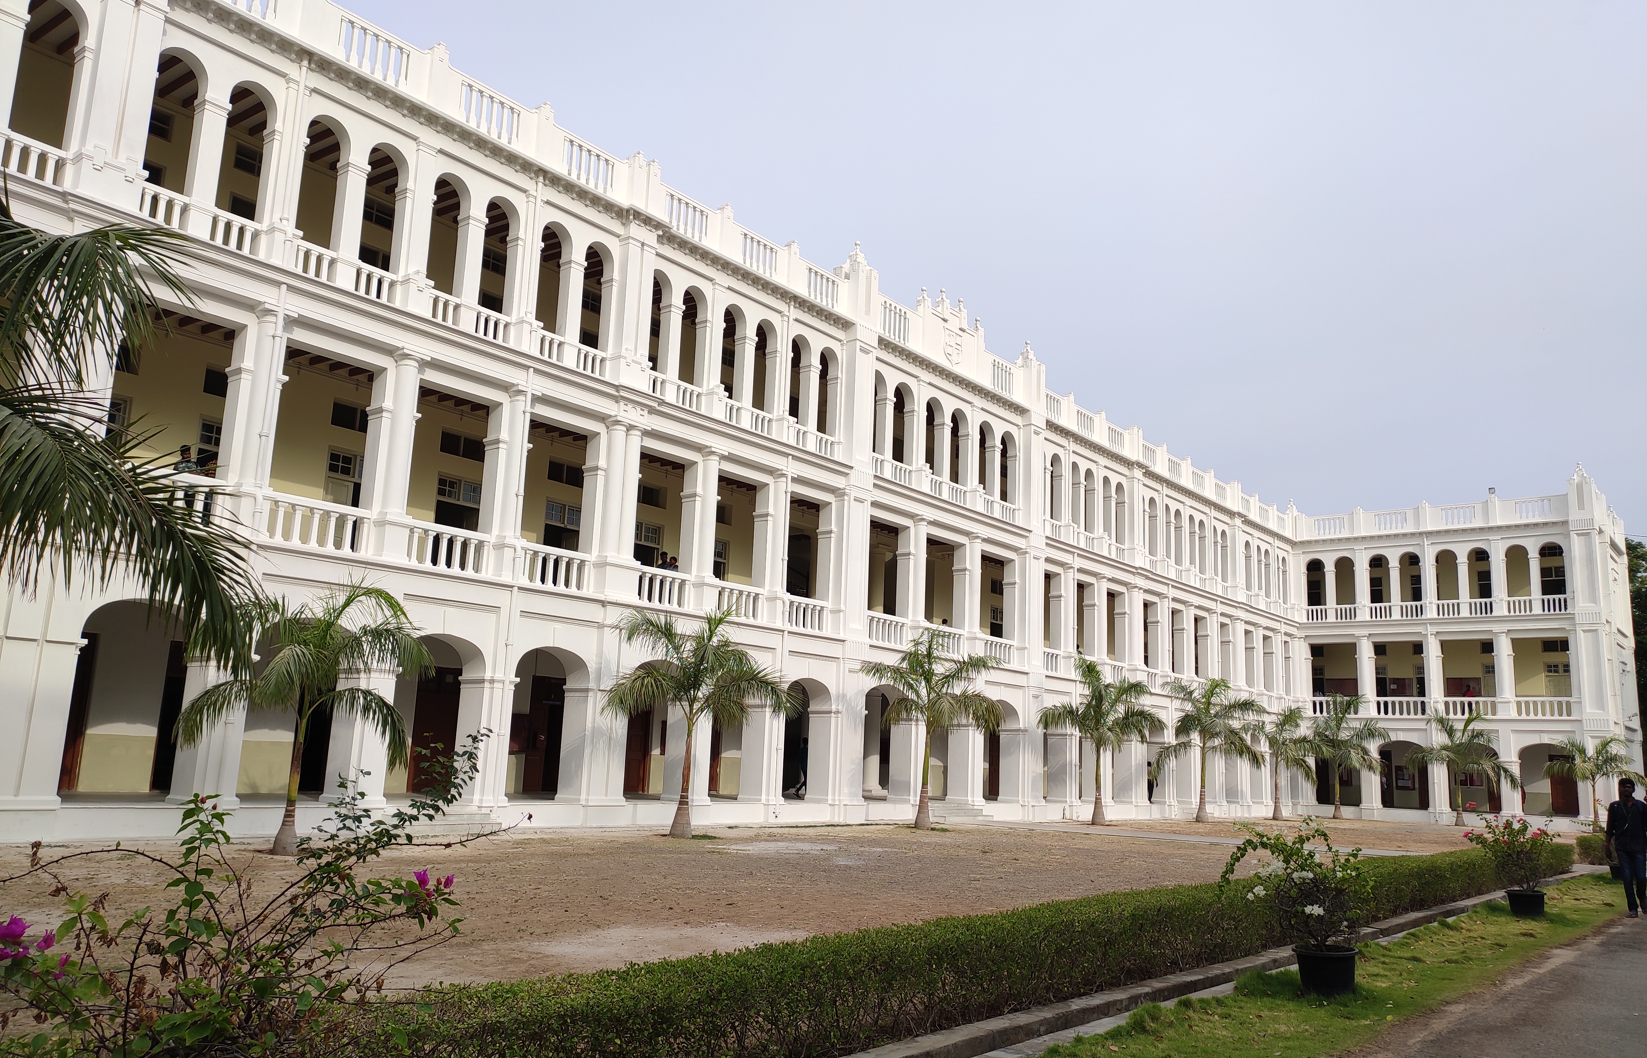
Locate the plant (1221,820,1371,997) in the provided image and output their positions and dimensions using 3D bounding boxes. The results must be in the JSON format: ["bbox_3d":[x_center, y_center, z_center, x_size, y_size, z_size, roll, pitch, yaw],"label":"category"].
[{"bbox_3d":[3.648,2.905,9.150,1.120,1.280,0.950,-2,-12,22],"label":"plant"}]

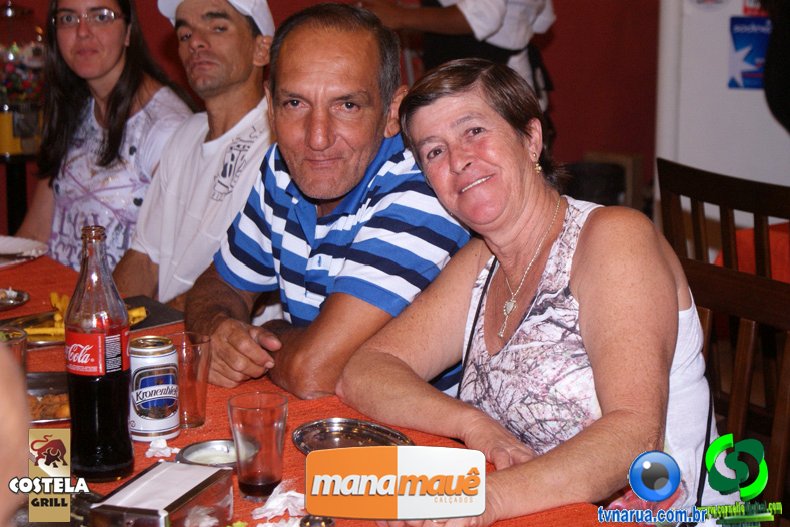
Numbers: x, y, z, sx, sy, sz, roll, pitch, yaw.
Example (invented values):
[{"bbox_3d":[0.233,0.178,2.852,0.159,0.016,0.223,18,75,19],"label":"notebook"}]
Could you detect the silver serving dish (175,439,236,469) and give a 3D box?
[{"bbox_3d":[-0.209,0.235,2.130,0.102,0.023,0.102,0,13,0],"label":"silver serving dish"}]

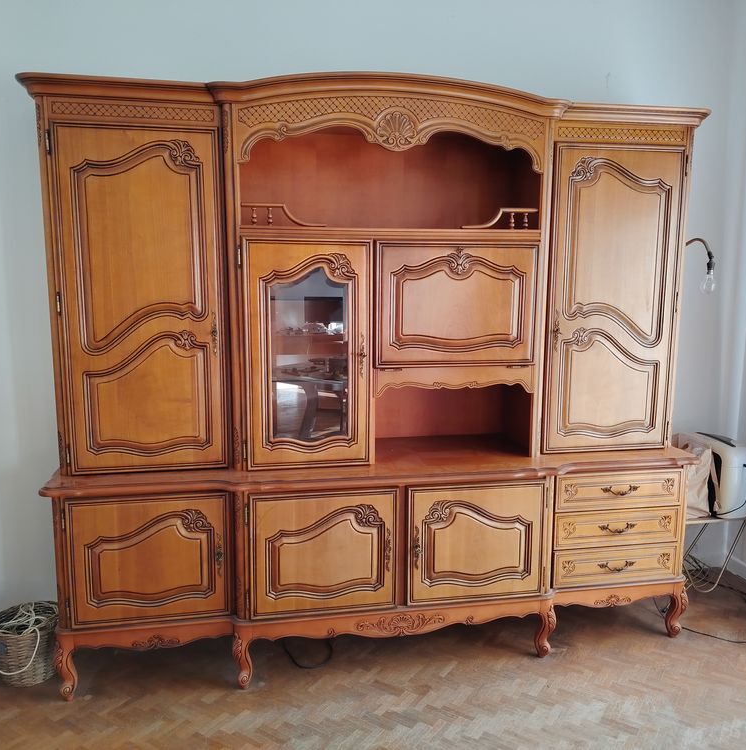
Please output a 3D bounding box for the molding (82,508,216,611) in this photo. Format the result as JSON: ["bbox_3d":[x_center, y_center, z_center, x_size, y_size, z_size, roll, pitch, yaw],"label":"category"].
[{"bbox_3d":[-0.792,0.659,2.472,0.445,0.360,0.030,-1,8,-11],"label":"molding"}]

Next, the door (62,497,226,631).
[{"bbox_3d":[-0.794,0.658,2.482,0.546,0.456,0.030,-1,8,-11],"label":"door"}]

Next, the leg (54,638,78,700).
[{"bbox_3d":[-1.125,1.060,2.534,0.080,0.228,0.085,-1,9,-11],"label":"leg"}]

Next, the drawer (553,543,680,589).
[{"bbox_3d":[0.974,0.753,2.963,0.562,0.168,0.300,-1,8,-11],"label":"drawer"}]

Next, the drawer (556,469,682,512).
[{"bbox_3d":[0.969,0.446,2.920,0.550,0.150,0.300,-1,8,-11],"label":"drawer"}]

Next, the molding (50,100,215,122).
[{"bbox_3d":[-0.822,-0.908,2.394,0.544,0.053,0.020,-1,8,-11],"label":"molding"}]

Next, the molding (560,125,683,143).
[{"bbox_3d":[1.002,-0.974,2.792,0.553,0.051,0.020,-1,9,-11],"label":"molding"}]

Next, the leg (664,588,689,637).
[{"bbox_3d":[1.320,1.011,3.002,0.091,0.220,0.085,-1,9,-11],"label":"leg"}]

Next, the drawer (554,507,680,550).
[{"bbox_3d":[0.987,0.612,3.058,0.564,0.157,0.380,-1,9,-11],"label":"drawer"}]

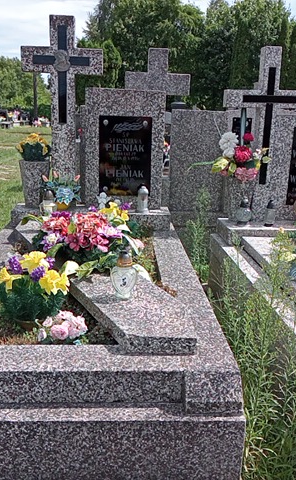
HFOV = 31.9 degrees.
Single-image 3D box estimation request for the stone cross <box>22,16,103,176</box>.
[{"bbox_3d":[-0.565,-0.831,3.463,0.520,1.240,0.098,1,14,-3],"label":"stone cross"}]

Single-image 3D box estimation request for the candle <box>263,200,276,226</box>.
[{"bbox_3d":[0.808,-0.180,3.421,0.073,0.170,0.073,1,14,-4],"label":"candle"}]

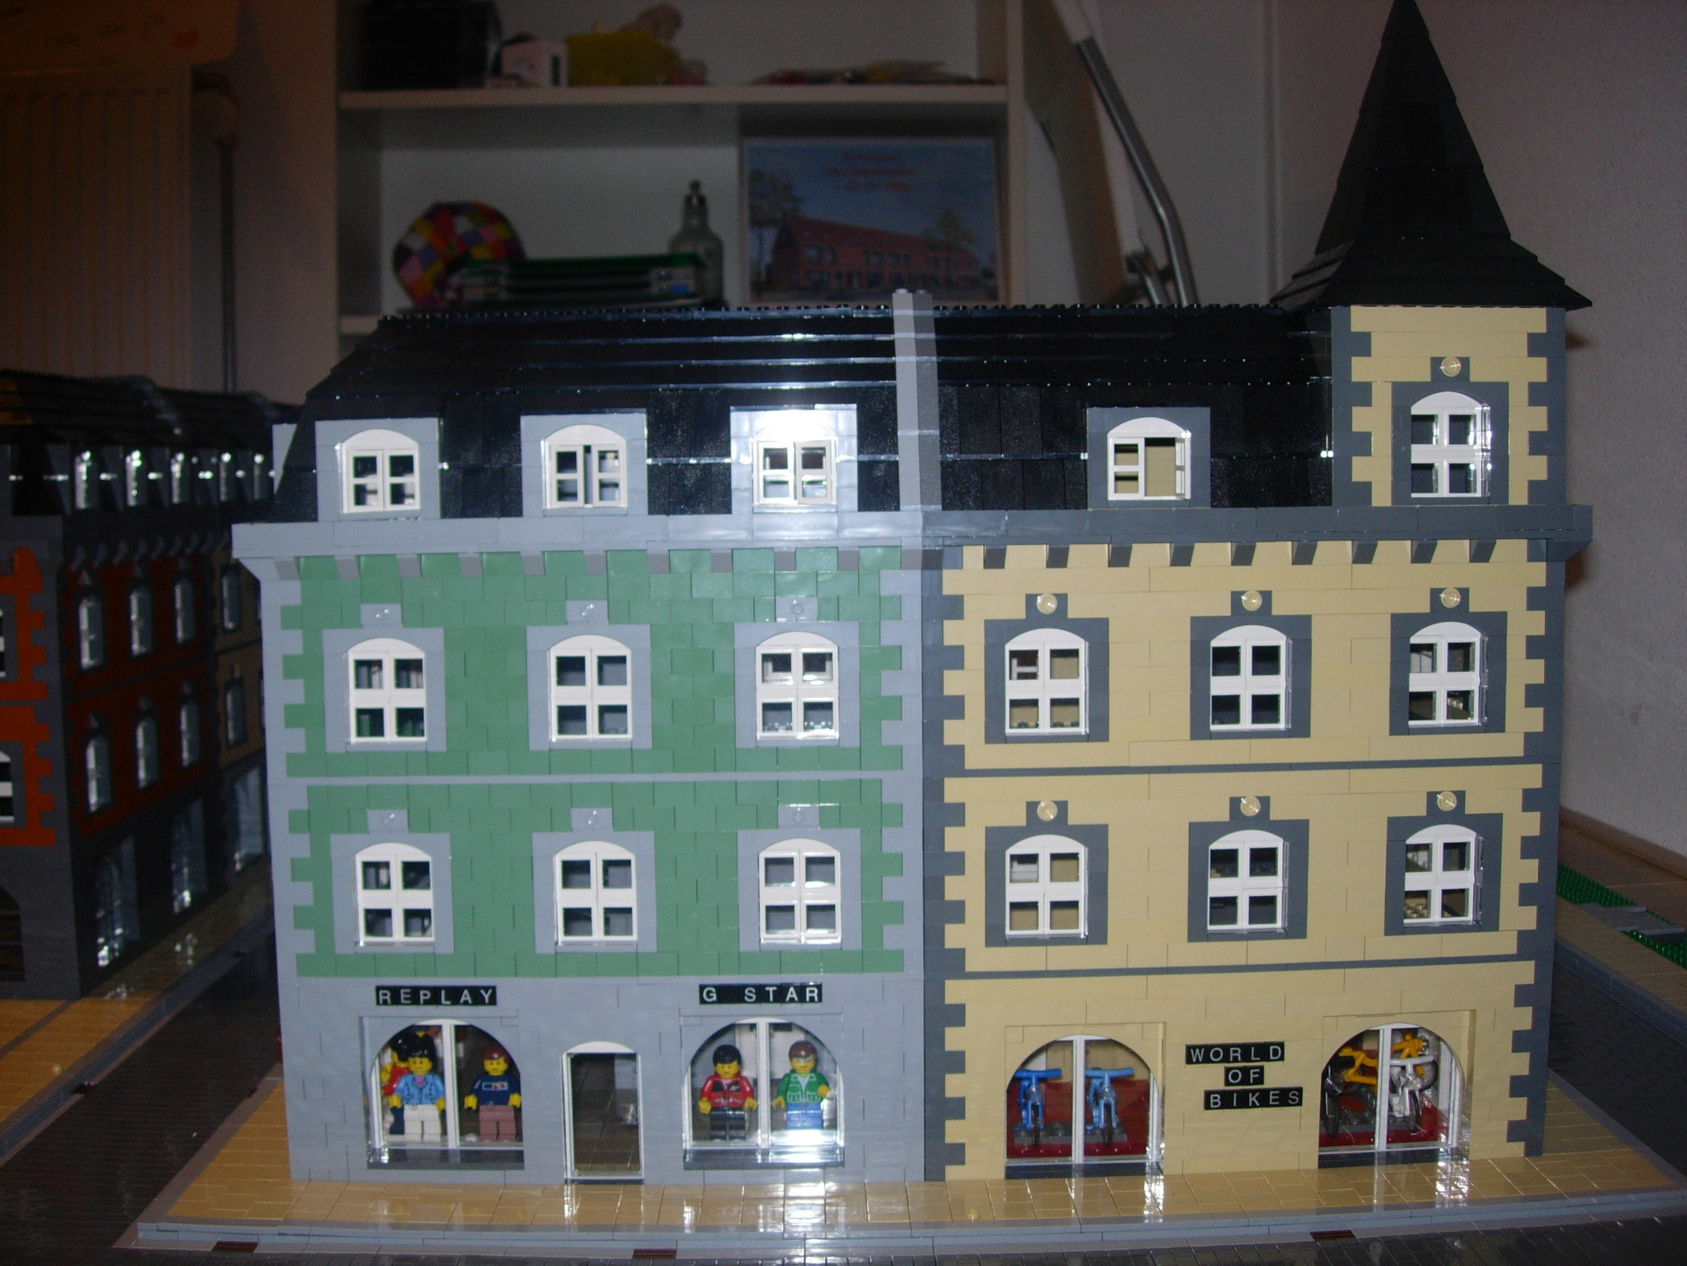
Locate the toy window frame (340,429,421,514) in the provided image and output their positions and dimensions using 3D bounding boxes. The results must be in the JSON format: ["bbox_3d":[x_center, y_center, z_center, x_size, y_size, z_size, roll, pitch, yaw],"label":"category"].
[{"bbox_3d":[-0.177,-0.063,0.716,0.032,0.033,0.008,-1,4,-1],"label":"toy window frame"}]

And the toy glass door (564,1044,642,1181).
[{"bbox_3d":[-0.094,0.188,0.736,0.032,0.058,0.008,-1,4,-1],"label":"toy glass door"}]

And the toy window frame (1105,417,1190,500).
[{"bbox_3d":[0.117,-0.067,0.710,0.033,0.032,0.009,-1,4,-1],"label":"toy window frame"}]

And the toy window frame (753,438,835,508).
[{"bbox_3d":[-0.019,-0.062,0.719,0.032,0.027,0.008,-1,4,-1],"label":"toy window frame"}]

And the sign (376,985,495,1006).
[{"bbox_3d":[-0.158,0.140,0.717,0.048,0.008,0.004,-1,4,-1],"label":"sign"}]

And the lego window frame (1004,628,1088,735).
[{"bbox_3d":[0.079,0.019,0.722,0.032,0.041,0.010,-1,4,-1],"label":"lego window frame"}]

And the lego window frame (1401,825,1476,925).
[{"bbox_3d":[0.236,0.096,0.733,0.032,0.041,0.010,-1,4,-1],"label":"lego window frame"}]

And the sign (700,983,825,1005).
[{"bbox_3d":[-0.032,0.140,0.718,0.048,0.008,0.003,-1,4,-1],"label":"sign"}]

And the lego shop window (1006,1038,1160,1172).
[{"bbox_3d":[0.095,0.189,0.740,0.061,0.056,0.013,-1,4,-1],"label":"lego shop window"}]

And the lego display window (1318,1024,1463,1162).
[{"bbox_3d":[0.218,0.183,0.741,0.064,0.059,0.010,-1,4,-1],"label":"lego display window"}]

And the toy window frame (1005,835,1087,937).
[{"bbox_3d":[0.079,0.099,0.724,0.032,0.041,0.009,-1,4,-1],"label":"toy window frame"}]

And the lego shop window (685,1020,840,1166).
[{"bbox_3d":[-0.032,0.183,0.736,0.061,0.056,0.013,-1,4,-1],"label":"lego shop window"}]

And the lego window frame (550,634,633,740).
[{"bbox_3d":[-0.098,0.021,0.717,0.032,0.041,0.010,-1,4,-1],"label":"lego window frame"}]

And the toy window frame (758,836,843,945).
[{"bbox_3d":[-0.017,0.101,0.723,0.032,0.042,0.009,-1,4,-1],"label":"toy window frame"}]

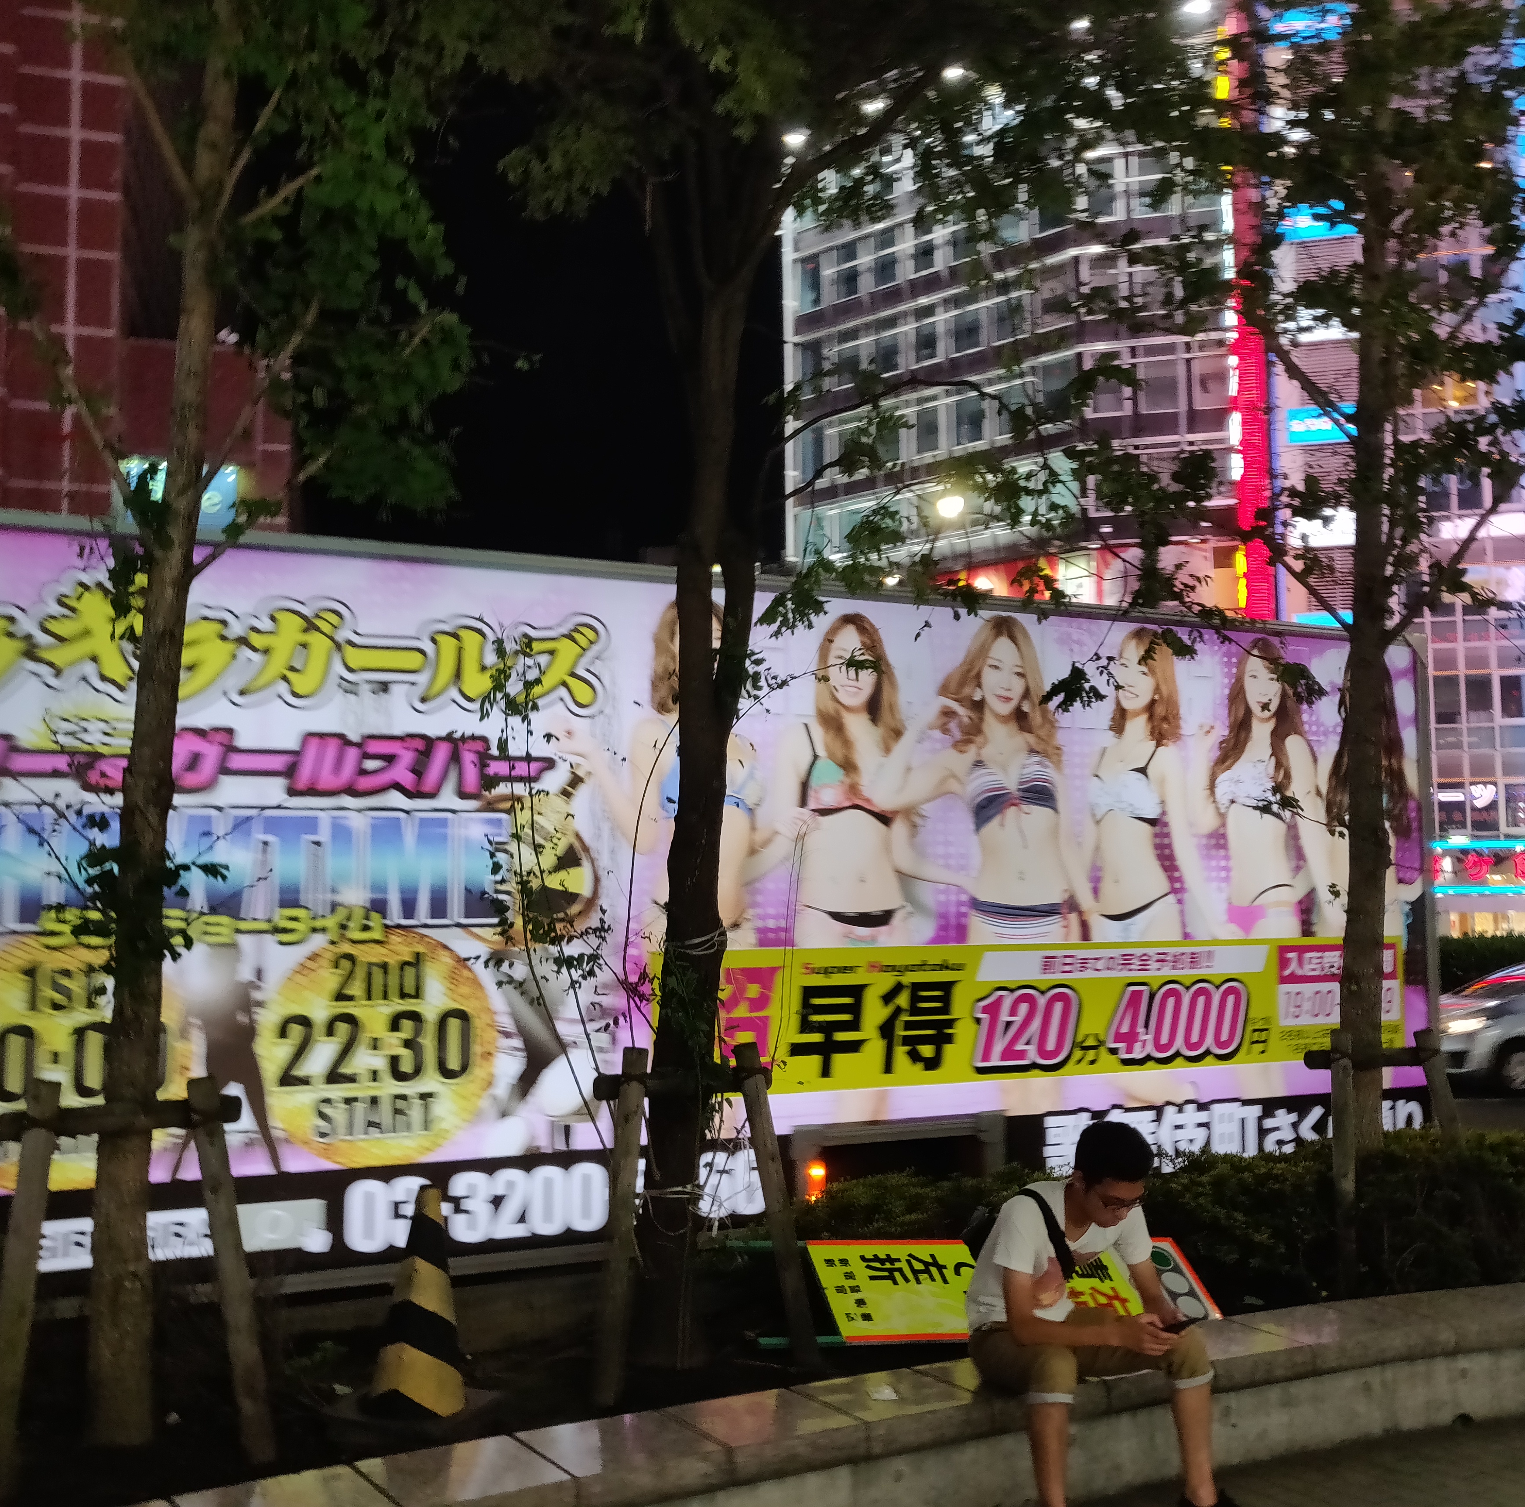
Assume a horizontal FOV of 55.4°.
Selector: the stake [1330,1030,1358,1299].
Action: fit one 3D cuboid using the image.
[{"bbox_3d":[2.148,1.514,5.357,0.080,0.985,0.080,-2,-5,22],"label":"stake"}]

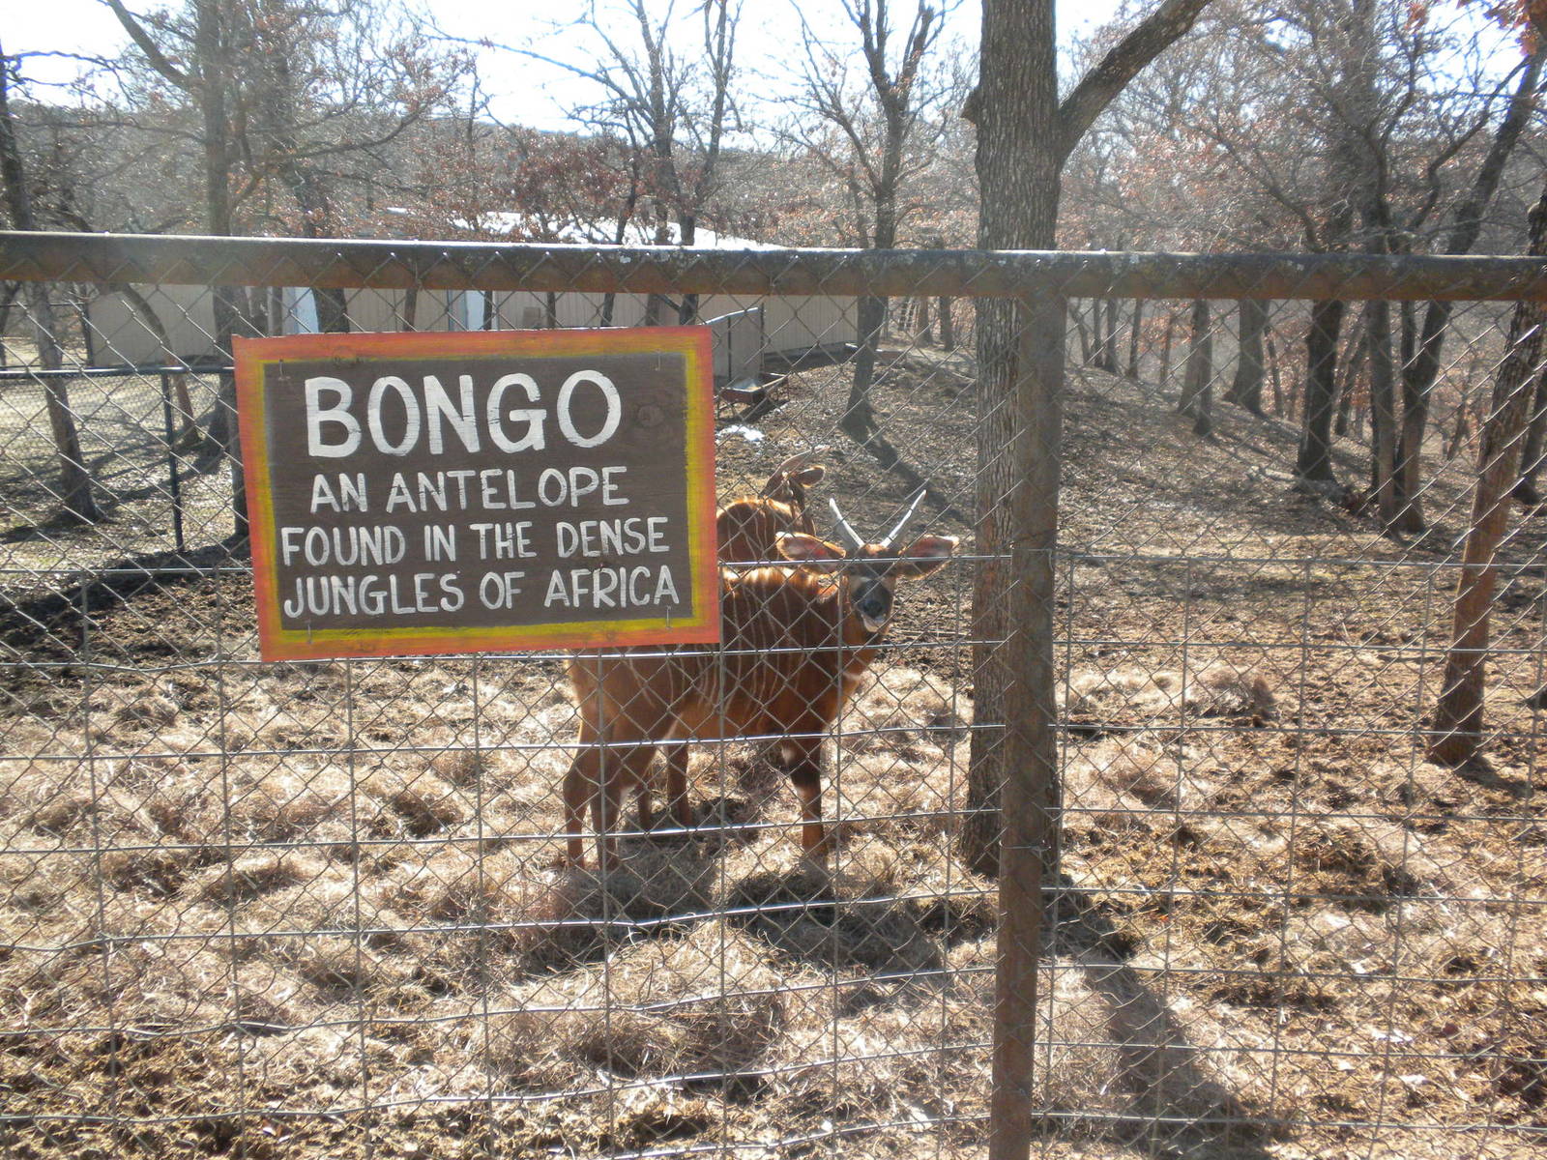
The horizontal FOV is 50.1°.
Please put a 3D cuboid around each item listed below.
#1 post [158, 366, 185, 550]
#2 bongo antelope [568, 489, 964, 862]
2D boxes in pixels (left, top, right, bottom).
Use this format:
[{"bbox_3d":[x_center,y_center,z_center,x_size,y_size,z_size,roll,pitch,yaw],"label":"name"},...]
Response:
[{"bbox_3d":[-3.870,-0.756,10.630,0.050,1.200,0.050,0,14,0],"label":"post"},{"bbox_3d":[-0.030,0.300,4.930,1.170,1.100,0.440,-7,16,-25],"label":"bongo antelope"}]

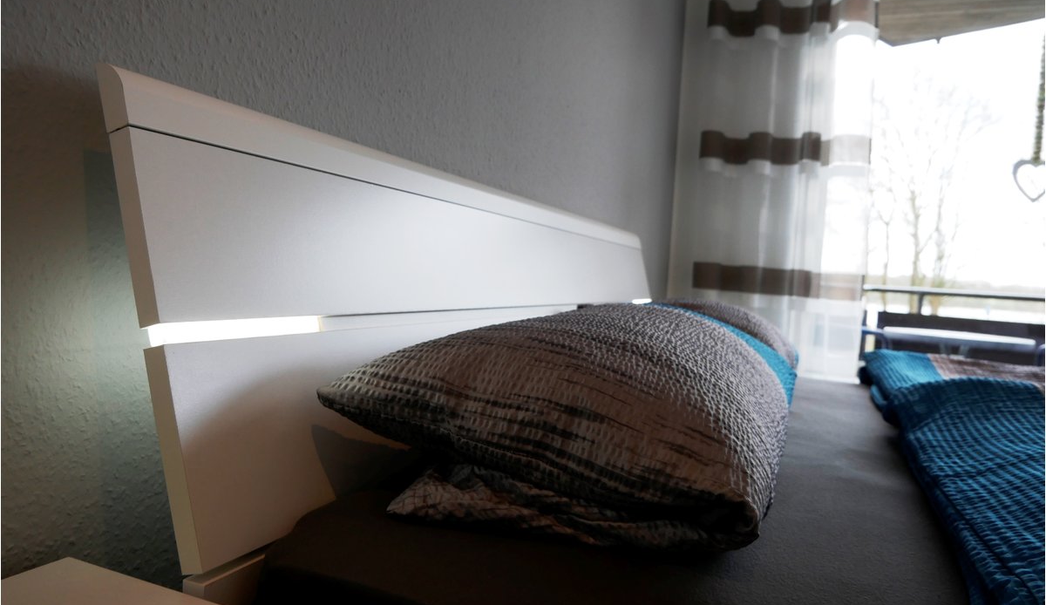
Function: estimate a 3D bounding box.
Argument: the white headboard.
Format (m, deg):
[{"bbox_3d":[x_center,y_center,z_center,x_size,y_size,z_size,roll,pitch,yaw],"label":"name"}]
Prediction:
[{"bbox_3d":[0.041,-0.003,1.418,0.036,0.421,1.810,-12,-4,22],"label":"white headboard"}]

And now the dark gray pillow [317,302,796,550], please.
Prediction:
[{"bbox_3d":[0.142,0.104,0.970,0.396,0.201,0.822,4,2,22],"label":"dark gray pillow"}]

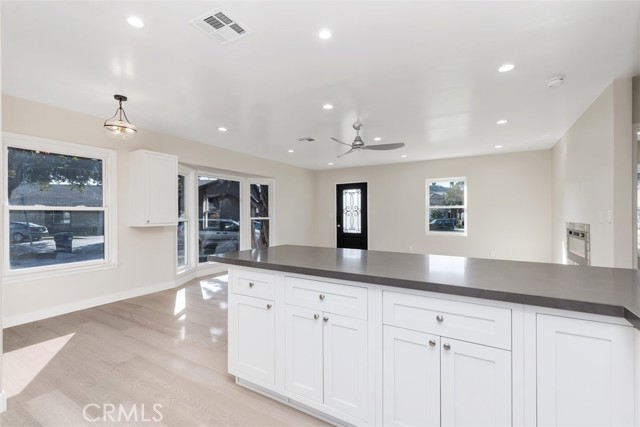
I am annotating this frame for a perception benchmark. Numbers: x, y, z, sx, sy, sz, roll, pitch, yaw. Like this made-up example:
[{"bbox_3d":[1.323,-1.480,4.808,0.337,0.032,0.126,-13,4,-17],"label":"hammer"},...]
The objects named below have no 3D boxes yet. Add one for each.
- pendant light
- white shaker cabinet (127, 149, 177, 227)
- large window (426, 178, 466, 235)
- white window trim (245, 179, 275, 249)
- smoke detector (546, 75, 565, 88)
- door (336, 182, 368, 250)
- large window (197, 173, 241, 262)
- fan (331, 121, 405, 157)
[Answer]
[{"bbox_3d":[-2.133,-1.022,3.045,0.297,0.450,0.297,0,0,31],"label":"pendant light"},{"bbox_3d":[-2.449,-0.342,4.212,0.328,1.054,0.539,0,0,31],"label":"white shaker cabinet"},{"bbox_3d":[2.859,-0.149,6.468,0.852,1.301,0.081,0,0,31],"label":"large window"},{"bbox_3d":[-1.362,0.106,6.601,0.685,1.825,0.091,0,0,-32],"label":"white window trim"},{"bbox_3d":[2.186,-1.225,2.641,0.139,0.050,0.139,0,0,31],"label":"smoke detector"},{"bbox_3d":[0.871,0.208,7.674,0.911,2.018,0.060,0,0,31],"label":"door"},{"bbox_3d":[-2.029,0.123,5.840,0.081,1.719,1.081,0,0,31],"label":"large window"},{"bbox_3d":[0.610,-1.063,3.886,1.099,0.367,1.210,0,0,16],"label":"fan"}]

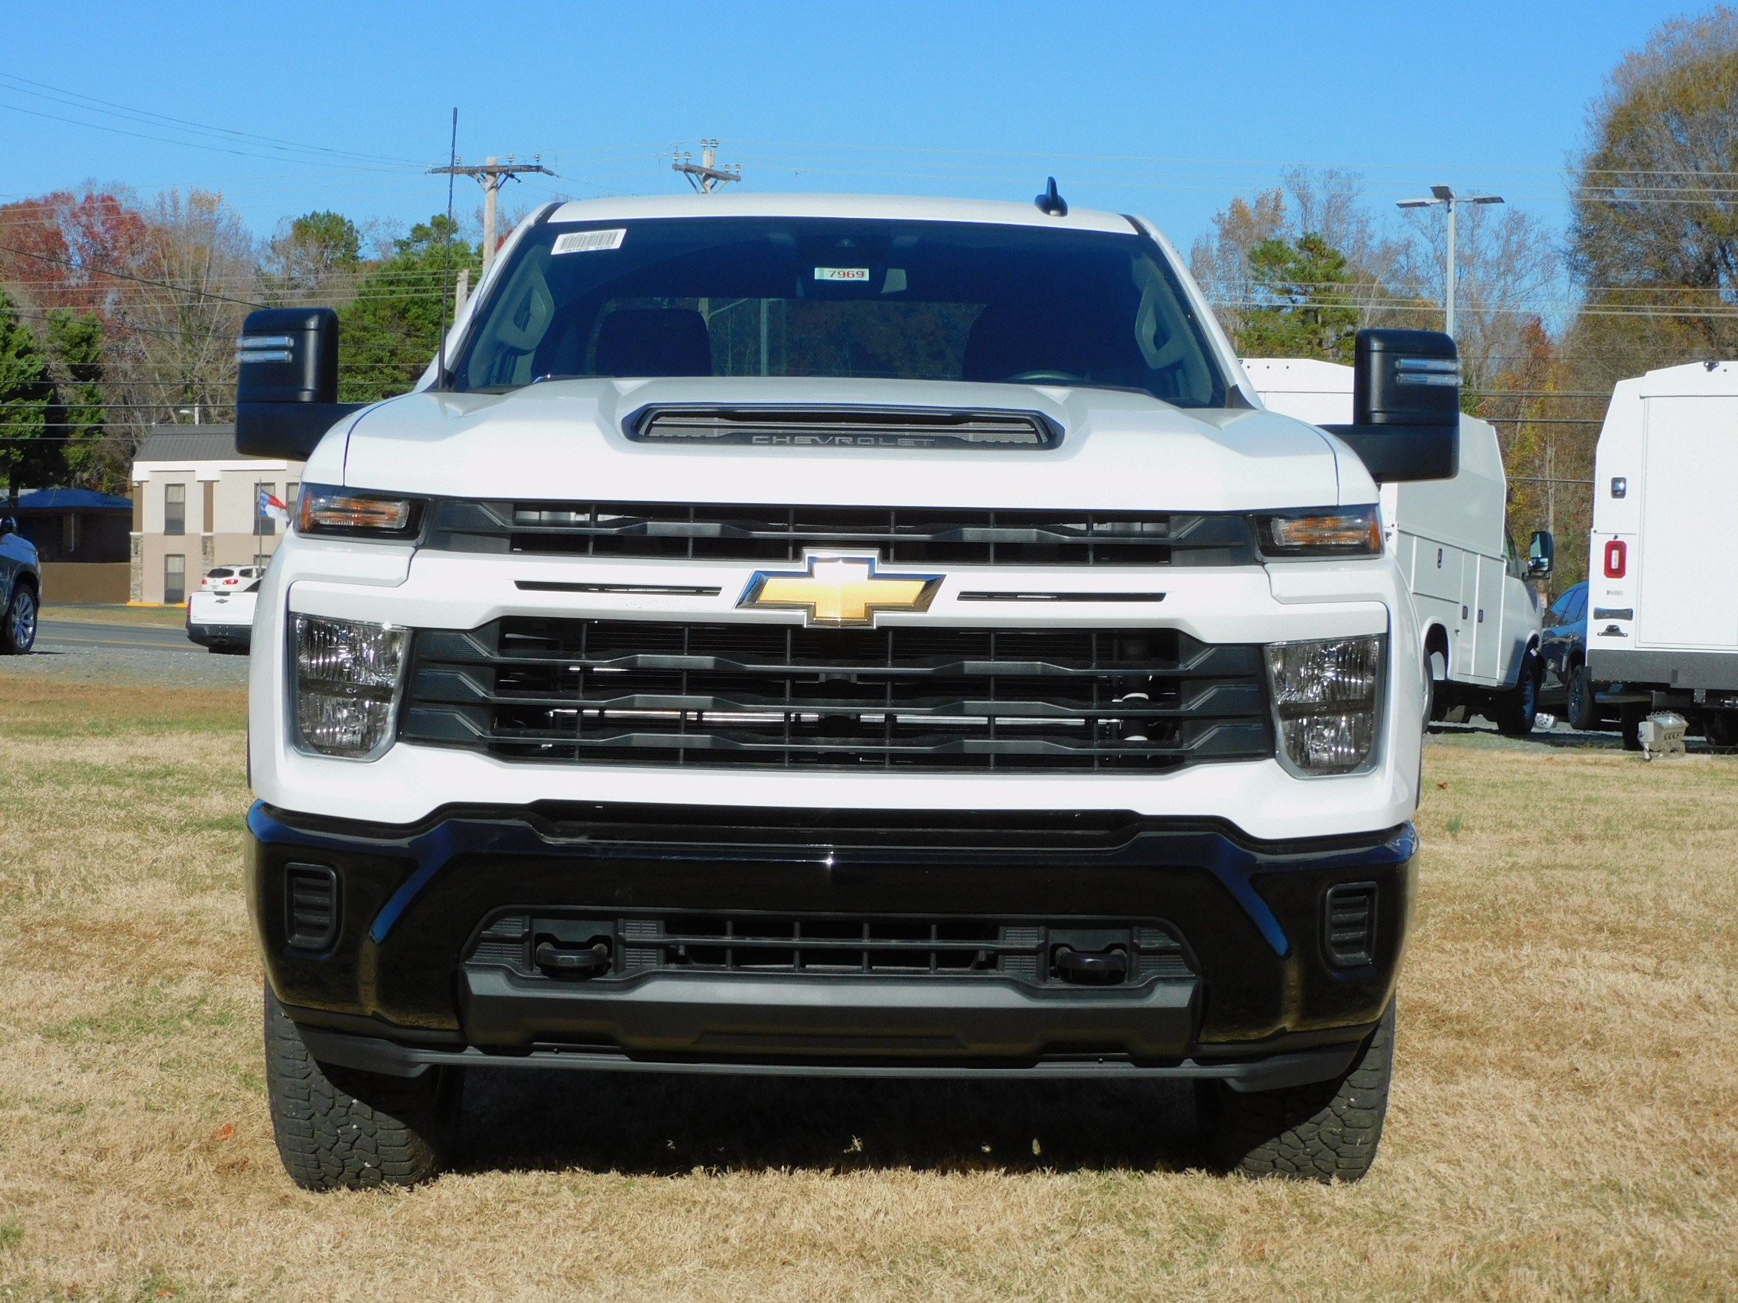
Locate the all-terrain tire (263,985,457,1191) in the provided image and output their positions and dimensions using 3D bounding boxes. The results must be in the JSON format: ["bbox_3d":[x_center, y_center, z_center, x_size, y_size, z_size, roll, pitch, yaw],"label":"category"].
[{"bbox_3d":[-0.940,0.600,6.120,0.280,0.850,0.850,1,2,0],"label":"all-terrain tire"}]

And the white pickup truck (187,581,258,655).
[{"bbox_3d":[-10.700,-0.830,63.900,1.950,1.800,5.600,2,2,31],"label":"white pickup truck"}]

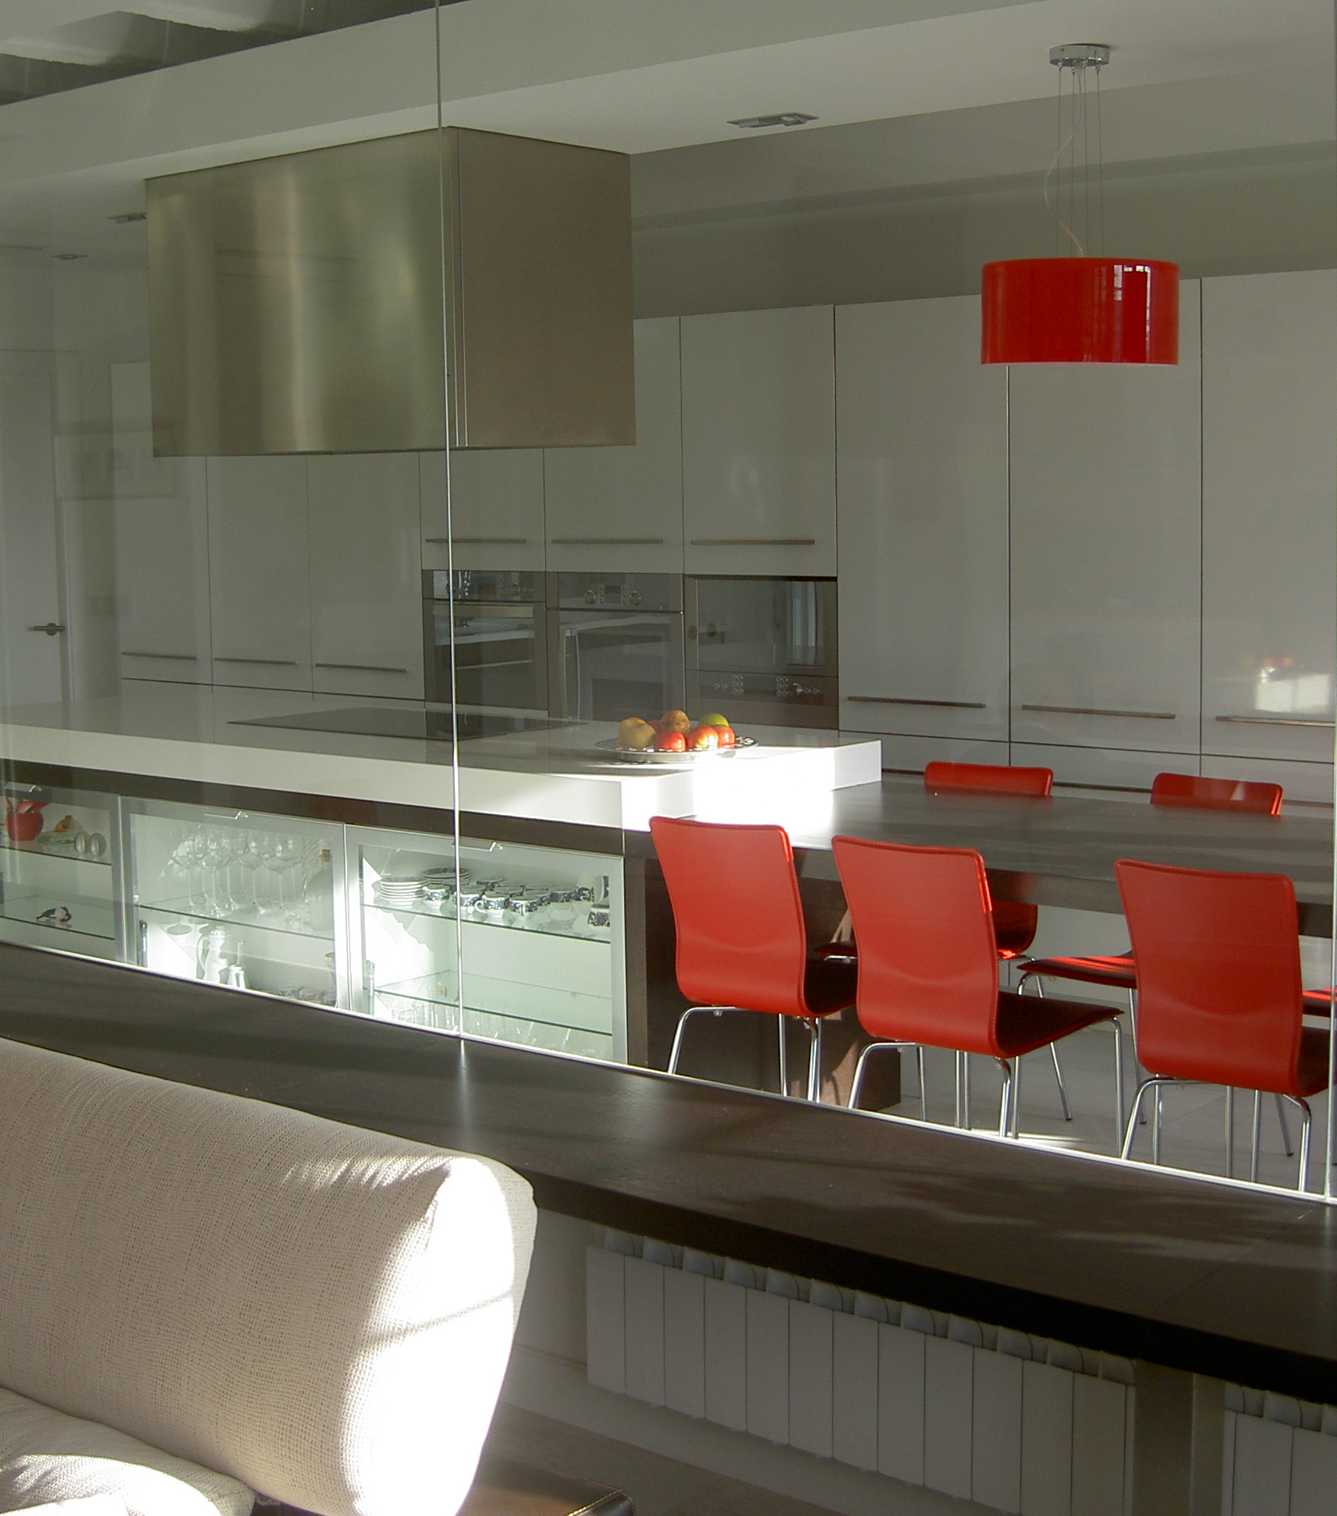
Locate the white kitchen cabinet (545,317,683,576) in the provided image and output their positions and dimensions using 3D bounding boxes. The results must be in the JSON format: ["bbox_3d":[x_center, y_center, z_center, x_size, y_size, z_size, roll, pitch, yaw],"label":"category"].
[{"bbox_3d":[-0.175,-0.993,7.308,0.597,0.803,0.025,5,9,41],"label":"white kitchen cabinet"}]

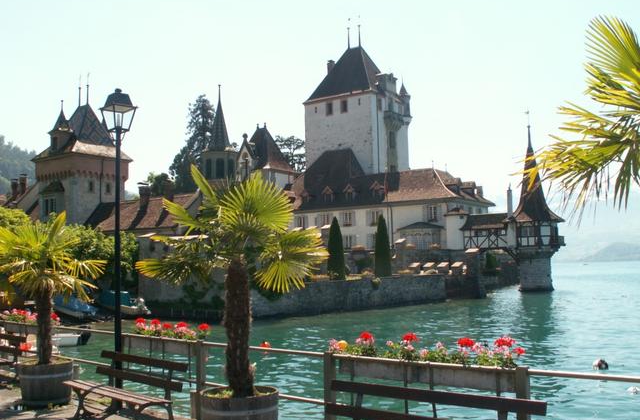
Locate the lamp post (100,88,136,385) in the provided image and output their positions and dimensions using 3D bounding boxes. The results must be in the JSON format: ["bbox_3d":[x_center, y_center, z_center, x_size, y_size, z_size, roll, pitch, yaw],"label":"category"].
[{"bbox_3d":[-2.608,0.467,8.417,0.400,4.180,0.400,-6,-7,44],"label":"lamp post"}]

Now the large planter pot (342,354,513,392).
[{"bbox_3d":[0.918,1.376,5.525,1.690,0.200,0.220,-5,-6,37],"label":"large planter pot"}]

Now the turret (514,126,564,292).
[{"bbox_3d":[23.027,-0.283,68.251,4.700,17.408,4.700,-5,-6,33],"label":"turret"}]

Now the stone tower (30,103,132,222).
[{"bbox_3d":[-25.471,-4.113,69.561,7.092,16.063,6.901,-5,-6,36],"label":"stone tower"}]

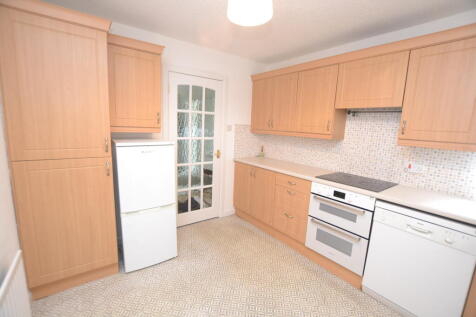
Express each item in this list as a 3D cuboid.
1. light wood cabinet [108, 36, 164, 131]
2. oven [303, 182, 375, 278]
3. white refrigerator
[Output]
[{"bbox_3d":[-1.100,-0.709,2.089,0.497,0.853,0.330,-4,12,-33],"label":"light wood cabinet"},{"bbox_3d":[1.178,0.637,2.129,0.560,0.752,0.578,-6,13,-39],"label":"oven"},{"bbox_3d":[-1.012,0.428,2.178,0.503,1.271,0.550,-4,12,-33],"label":"white refrigerator"}]

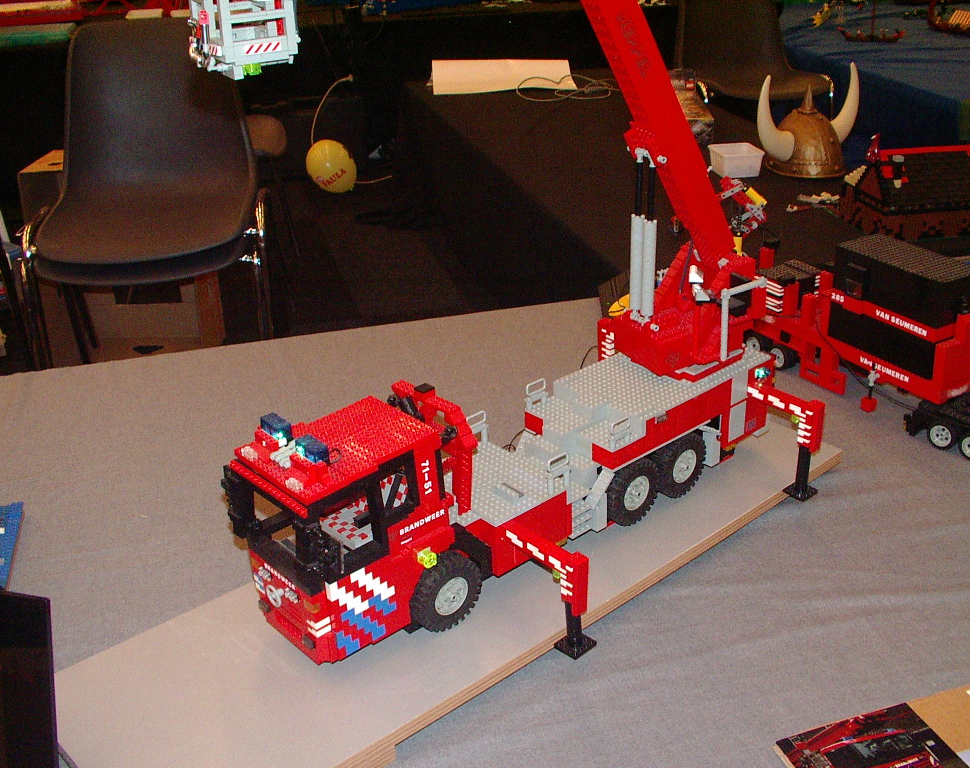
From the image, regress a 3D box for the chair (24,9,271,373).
[{"bbox_3d":[-0.775,-0.372,2.640,0.530,0.850,0.570,-6,27,-9],"label":"chair"}]

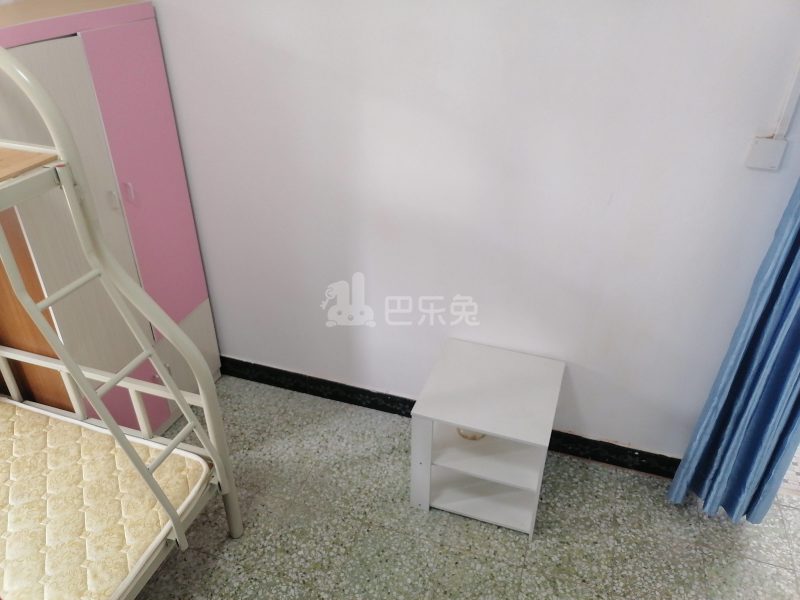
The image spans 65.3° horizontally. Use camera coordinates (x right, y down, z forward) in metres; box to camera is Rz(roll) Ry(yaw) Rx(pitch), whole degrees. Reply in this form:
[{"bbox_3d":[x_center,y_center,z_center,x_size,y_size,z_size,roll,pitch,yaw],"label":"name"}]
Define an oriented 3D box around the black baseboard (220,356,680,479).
[{"bbox_3d":[0.125,0.511,2.863,2.168,0.116,0.020,10,33,16],"label":"black baseboard"}]

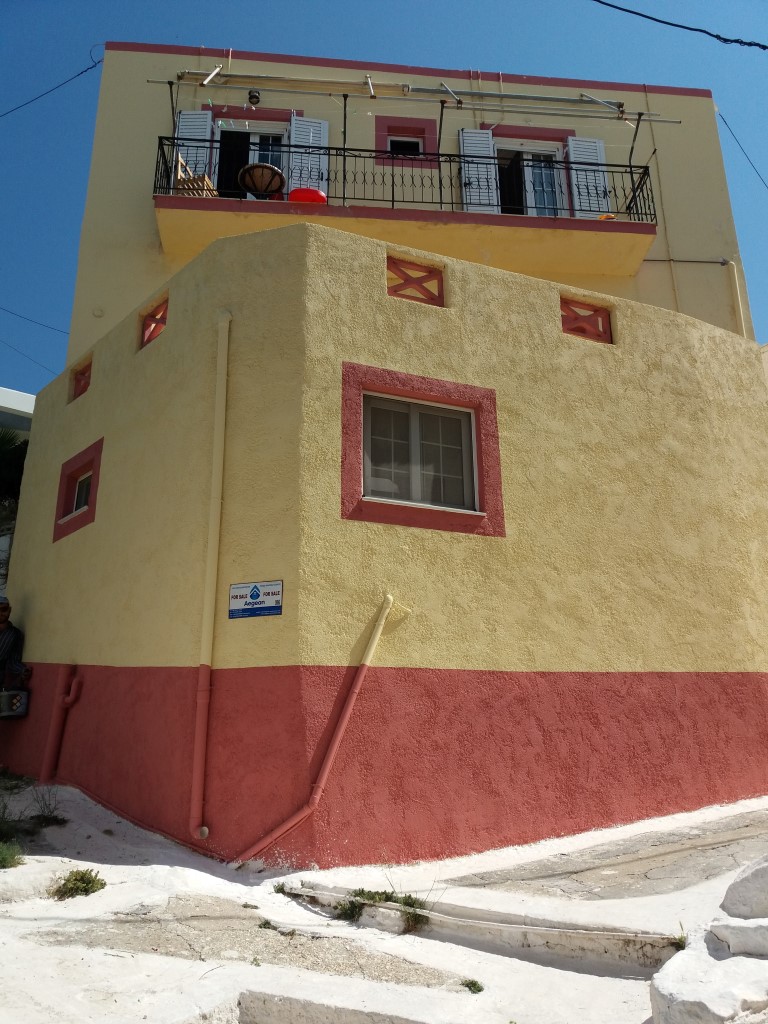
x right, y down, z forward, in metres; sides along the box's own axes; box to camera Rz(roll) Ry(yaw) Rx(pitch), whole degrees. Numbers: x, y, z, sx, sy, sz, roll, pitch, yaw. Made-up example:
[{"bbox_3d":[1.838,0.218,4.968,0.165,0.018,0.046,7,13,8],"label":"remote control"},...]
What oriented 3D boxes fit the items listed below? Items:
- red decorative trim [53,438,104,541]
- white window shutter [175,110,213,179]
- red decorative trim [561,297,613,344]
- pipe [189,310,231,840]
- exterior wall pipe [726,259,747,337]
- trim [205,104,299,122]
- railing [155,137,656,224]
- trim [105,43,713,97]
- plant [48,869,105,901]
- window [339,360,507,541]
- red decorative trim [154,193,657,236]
[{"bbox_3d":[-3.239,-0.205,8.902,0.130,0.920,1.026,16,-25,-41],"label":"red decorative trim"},{"bbox_3d":[-2.733,-4.765,11.670,0.527,2.180,0.045,-1,-19,-1],"label":"white window shutter"},{"bbox_3d":[2.082,-1.970,8.681,0.660,0.480,0.100,7,-20,-22],"label":"red decorative trim"},{"bbox_3d":[-1.330,0.275,6.504,0.130,4.247,0.130,-12,-22,29],"label":"pipe"},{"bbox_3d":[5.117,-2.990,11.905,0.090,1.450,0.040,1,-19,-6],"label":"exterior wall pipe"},{"bbox_3d":[-1.912,-5.843,12.146,1.473,0.224,0.070,1,-19,-6],"label":"trim"},{"bbox_3d":[0.324,-4.238,11.400,6.608,0.937,0.910,1,-19,-6],"label":"railing"},{"bbox_3d":[0.566,-6.769,12.784,9.435,0.154,0.150,1,-19,-6],"label":"trim"},{"bbox_3d":[-1.887,2.297,5.100,0.320,0.180,0.230,-1,-19,0],"label":"plant"},{"bbox_3d":[0.340,-0.528,7.338,1.548,1.447,0.130,7,-20,-22],"label":"window"},{"bbox_3d":[0.381,-3.811,10.776,6.546,0.190,0.120,1,-19,-6],"label":"red decorative trim"}]

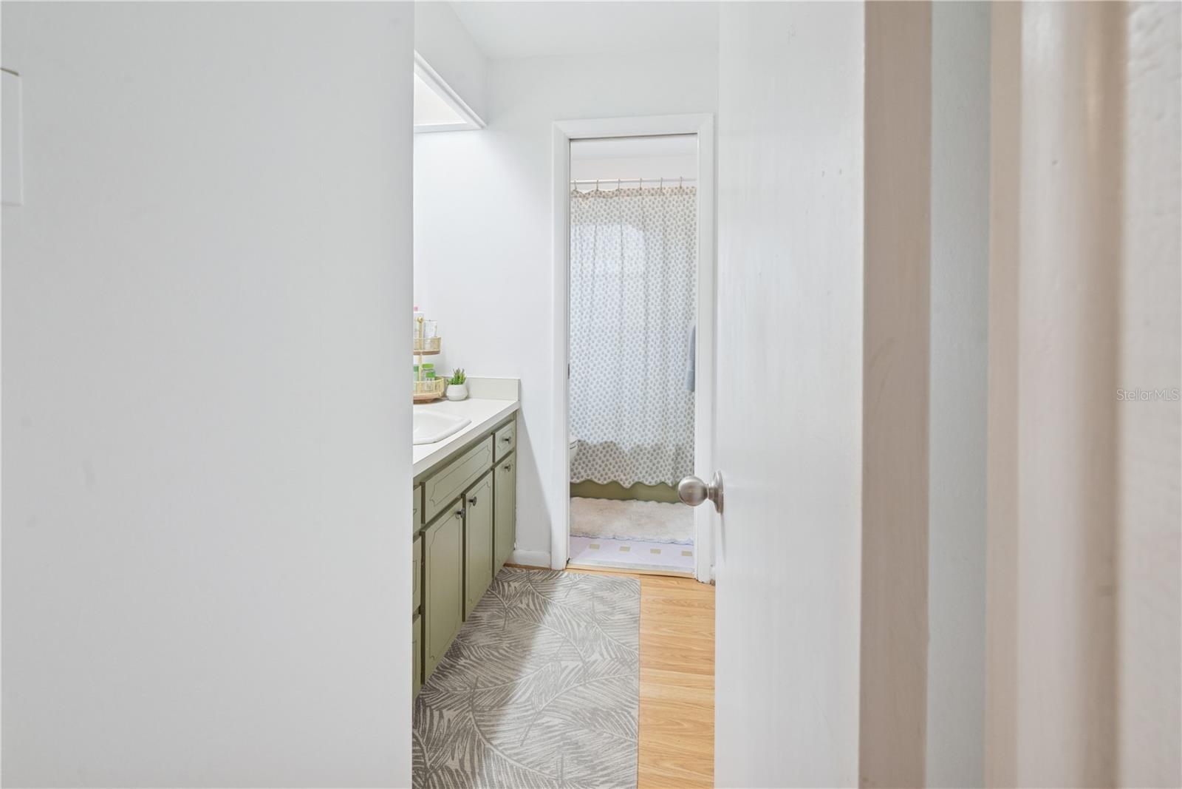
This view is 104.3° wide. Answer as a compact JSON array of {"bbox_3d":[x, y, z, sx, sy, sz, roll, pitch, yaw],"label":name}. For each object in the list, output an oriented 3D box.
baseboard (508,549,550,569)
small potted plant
[{"bbox_3d":[-0.291,0.778,2.180,0.205,0.078,0.020,1,5,9],"label":"baseboard"},{"bbox_3d":[-0.637,-0.047,2.180,0.102,0.147,0.102,1,5,9],"label":"small potted plant"}]

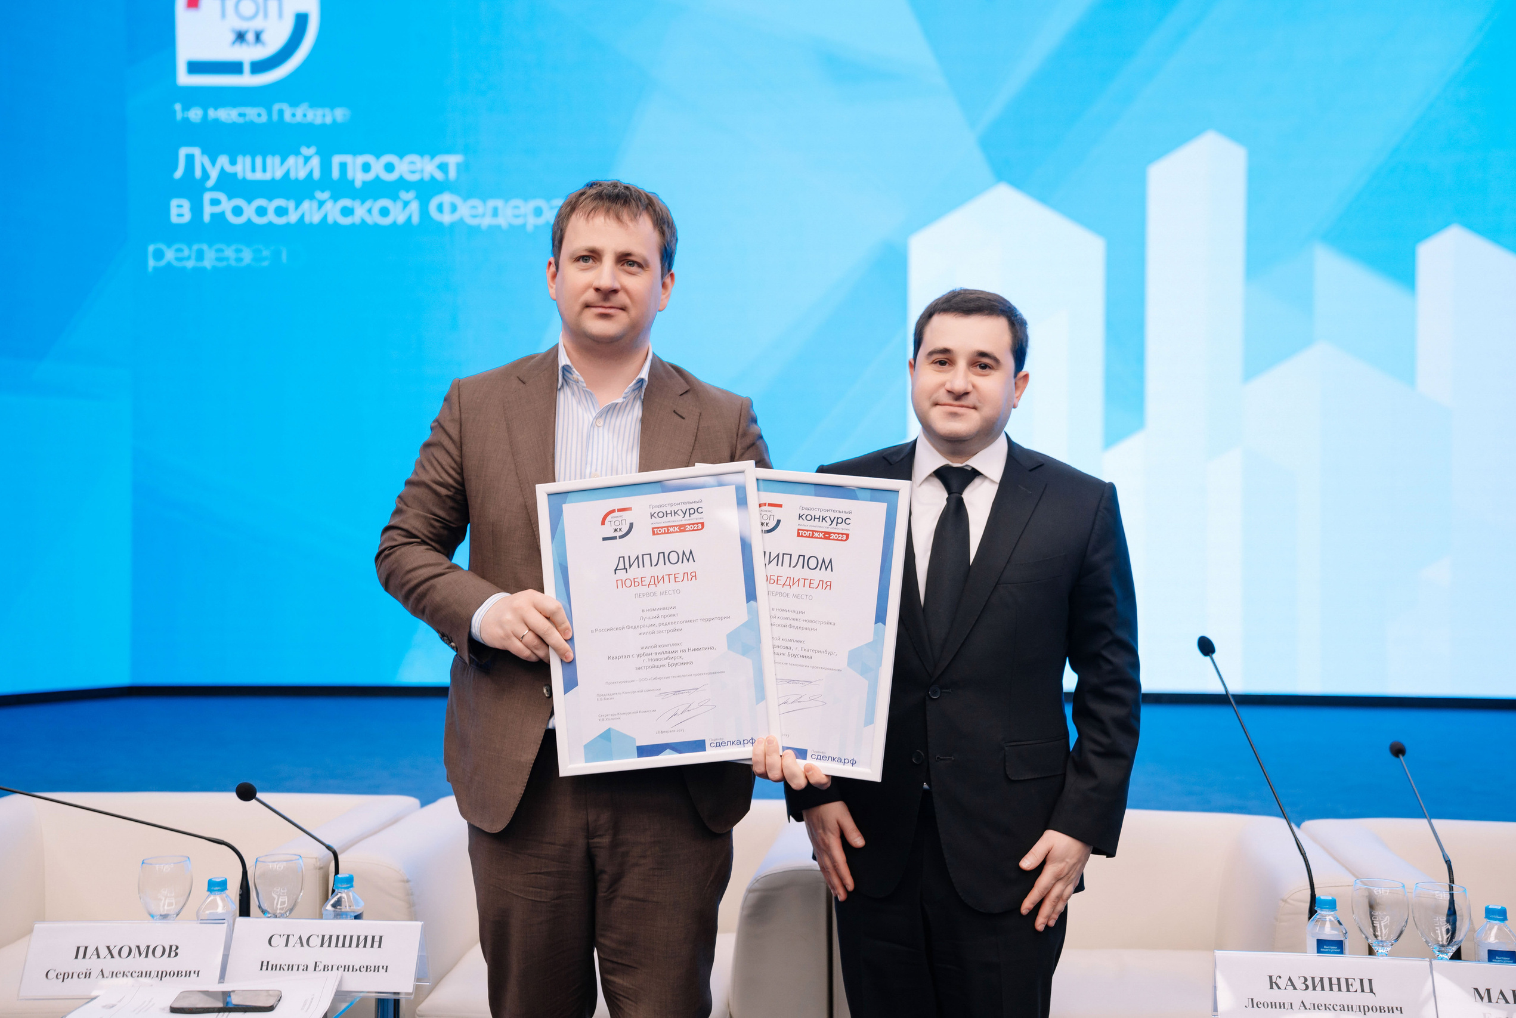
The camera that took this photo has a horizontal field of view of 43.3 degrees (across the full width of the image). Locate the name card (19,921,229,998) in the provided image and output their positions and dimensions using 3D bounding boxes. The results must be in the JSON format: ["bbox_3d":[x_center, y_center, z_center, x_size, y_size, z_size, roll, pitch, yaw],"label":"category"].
[{"bbox_3d":[-0.979,0.699,2.970,0.297,0.113,0.090,0,1,-1],"label":"name card"}]

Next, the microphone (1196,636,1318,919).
[{"bbox_3d":[0.800,0.480,3.030,0.090,0.550,0.250,0,1,-34],"label":"microphone"}]

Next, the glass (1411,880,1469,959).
[{"bbox_3d":[1.015,0.658,2.835,0.080,0.182,0.080,0,1,0],"label":"glass"}]

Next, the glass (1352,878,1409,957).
[{"bbox_3d":[0.930,0.658,2.860,0.080,0.182,0.080,0,1,0],"label":"glass"}]

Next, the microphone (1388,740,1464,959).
[{"bbox_3d":[1.085,0.572,3.090,0.080,0.360,0.400,0,1,7],"label":"microphone"}]

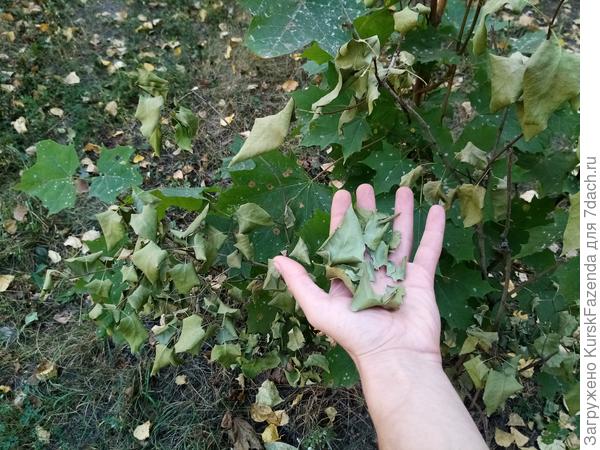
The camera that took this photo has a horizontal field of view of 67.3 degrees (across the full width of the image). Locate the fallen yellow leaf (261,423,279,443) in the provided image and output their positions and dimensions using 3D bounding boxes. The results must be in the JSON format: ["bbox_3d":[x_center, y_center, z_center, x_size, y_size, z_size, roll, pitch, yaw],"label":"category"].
[{"bbox_3d":[-0.070,0.503,1.089,0.041,0.022,0.045,6,56,4],"label":"fallen yellow leaf"}]

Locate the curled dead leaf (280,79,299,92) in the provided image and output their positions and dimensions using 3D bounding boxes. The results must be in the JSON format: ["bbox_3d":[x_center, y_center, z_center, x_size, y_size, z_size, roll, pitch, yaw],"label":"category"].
[{"bbox_3d":[-0.037,-0.556,1.806,0.053,0.020,0.064,27,60,17],"label":"curled dead leaf"}]

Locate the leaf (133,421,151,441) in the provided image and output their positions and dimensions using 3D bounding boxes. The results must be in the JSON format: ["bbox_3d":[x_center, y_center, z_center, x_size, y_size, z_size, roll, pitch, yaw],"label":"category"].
[{"bbox_3d":[-0.378,0.498,1.094,0.039,0.018,0.045,24,59,15],"label":"leaf"}]

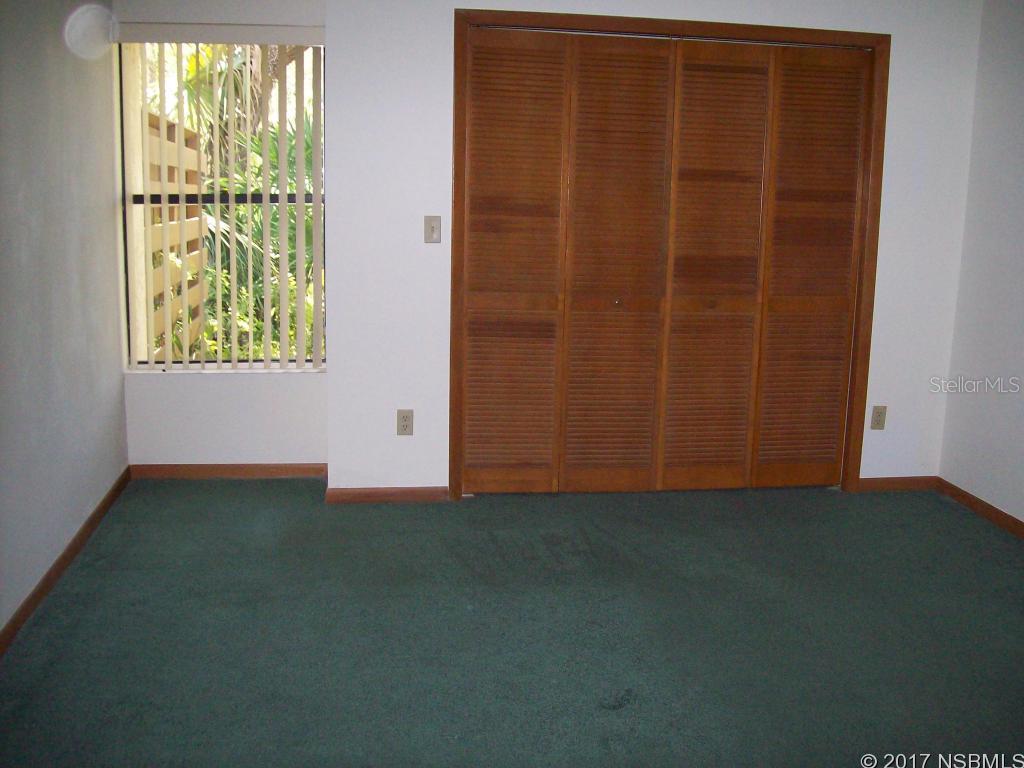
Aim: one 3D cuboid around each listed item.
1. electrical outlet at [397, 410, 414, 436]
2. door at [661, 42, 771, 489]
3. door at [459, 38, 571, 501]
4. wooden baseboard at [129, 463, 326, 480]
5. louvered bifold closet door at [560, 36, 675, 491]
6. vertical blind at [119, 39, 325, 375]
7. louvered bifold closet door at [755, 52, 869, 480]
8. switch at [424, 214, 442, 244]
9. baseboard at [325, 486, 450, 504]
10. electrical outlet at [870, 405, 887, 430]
[{"bbox_3d":[-0.468,0.171,4.678,0.070,0.115,0.009,0,9,-9],"label":"electrical outlet"},{"bbox_3d":[0.918,-0.505,4.841,0.454,2.015,0.034,0,9,-9],"label":"door"},{"bbox_3d":[0.013,-0.501,4.698,0.440,2.015,0.034,0,9,-9],"label":"door"},{"bbox_3d":[-1.343,0.416,5.067,0.913,0.070,0.016,0,9,-9],"label":"wooden baseboard"},{"bbox_3d":[0.462,-0.503,4.769,0.469,2.015,0.034,0,9,-9],"label":"louvered bifold closet door"},{"bbox_3d":[-1.313,-0.797,4.874,0.901,1.467,0.090,0,9,-9],"label":"vertical blind"},{"bbox_3d":[1.367,-0.506,4.913,0.455,2.015,0.034,0,9,-9],"label":"louvered bifold closet door"},{"bbox_3d":[-0.339,-0.660,4.558,0.070,0.115,0.009,0,9,-9],"label":"switch"},{"bbox_3d":[-0.551,0.493,4.715,0.542,0.071,0.016,0,9,-9],"label":"baseboard"},{"bbox_3d":[1.734,0.162,5.027,0.070,0.115,0.009,0,9,-9],"label":"electrical outlet"}]

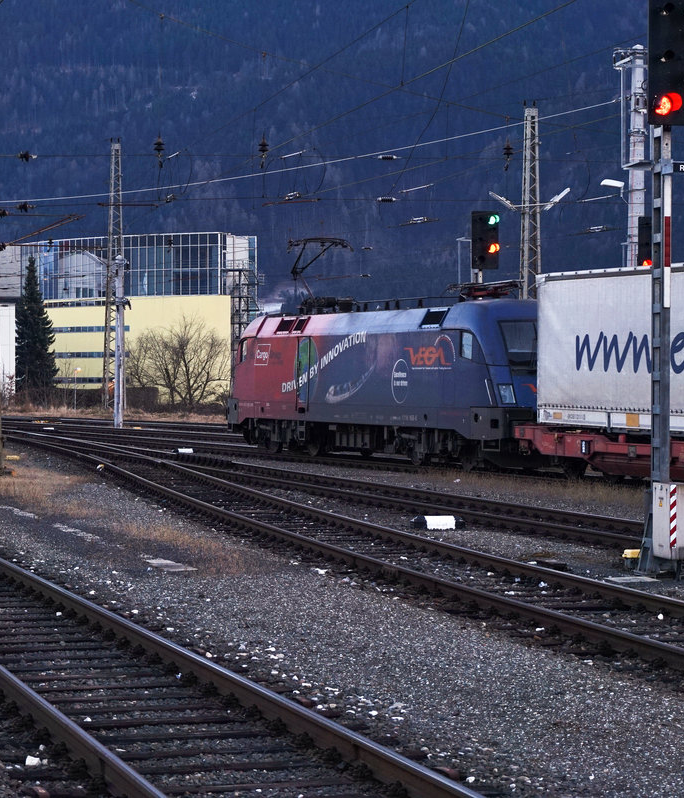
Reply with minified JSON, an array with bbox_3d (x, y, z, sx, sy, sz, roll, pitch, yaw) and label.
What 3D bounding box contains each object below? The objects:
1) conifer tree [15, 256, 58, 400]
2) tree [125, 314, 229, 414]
[{"bbox_3d":[-24.183,-5.502,174.000,3.600,11.600,3.600,0,1,-8],"label":"conifer tree"},{"bbox_3d":[-11.157,-2.627,150.000,7.200,6.600,6.300,0,1,-4],"label":"tree"}]

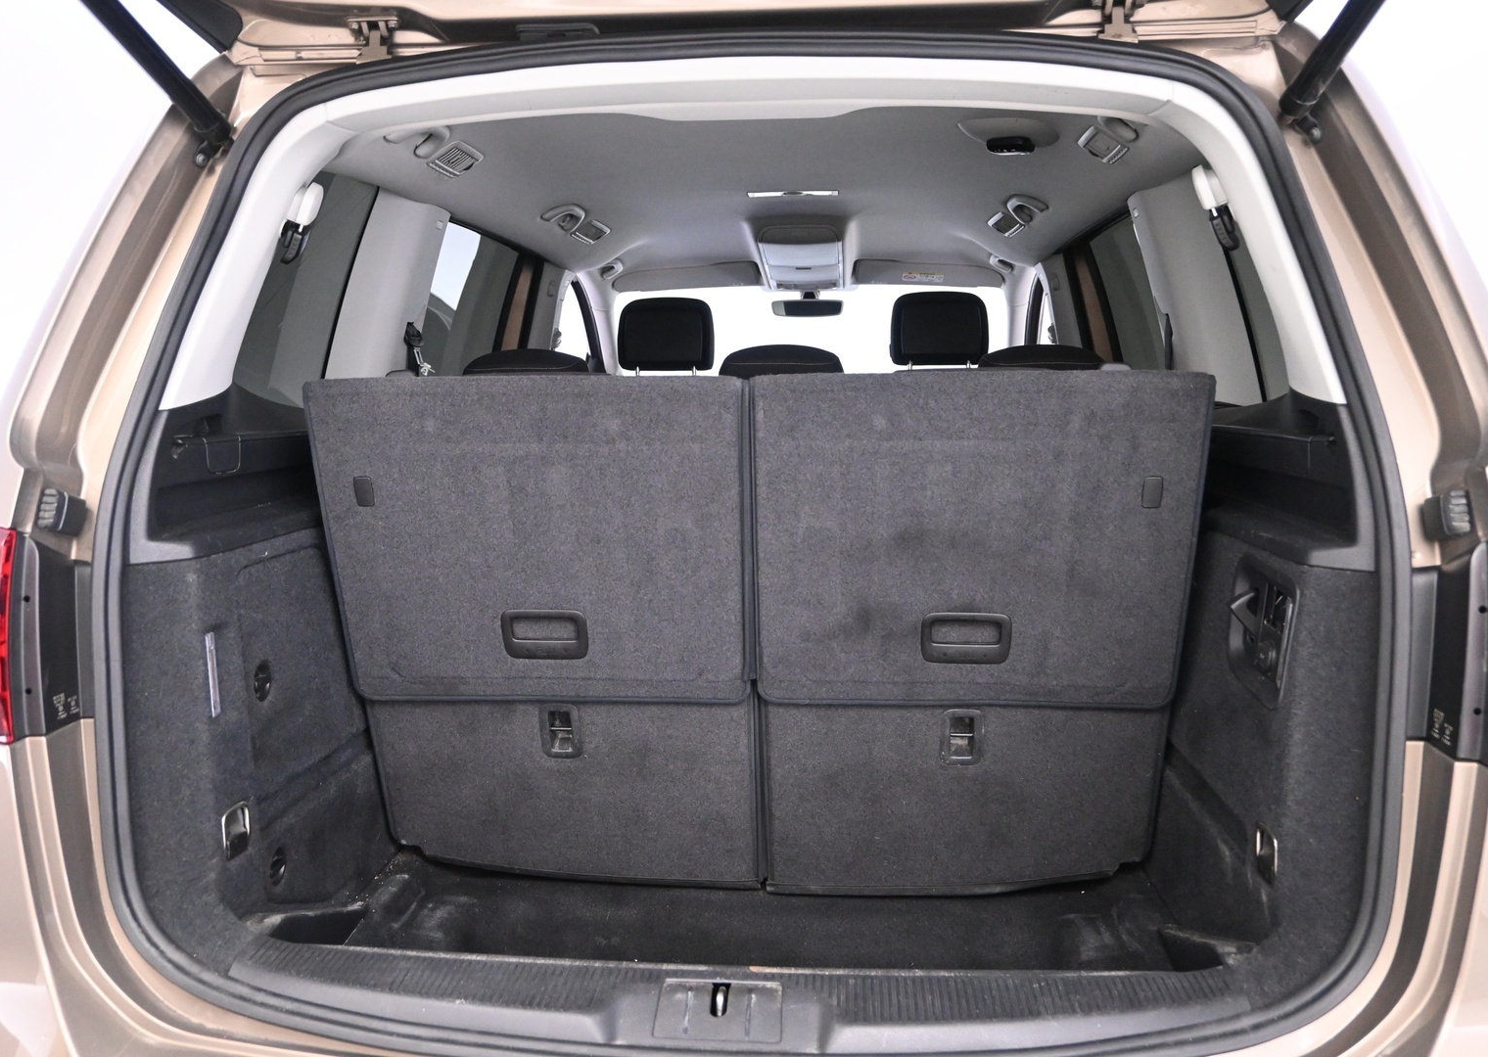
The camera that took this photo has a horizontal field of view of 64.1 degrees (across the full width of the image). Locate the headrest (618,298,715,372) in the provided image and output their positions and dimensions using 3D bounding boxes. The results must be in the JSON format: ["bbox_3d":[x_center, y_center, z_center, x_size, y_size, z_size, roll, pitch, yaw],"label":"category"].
[{"bbox_3d":[-0.212,-0.527,3.250,0.255,0.188,0.120,0,12,5],"label":"headrest"}]

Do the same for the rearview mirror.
[{"bbox_3d":[0.206,-0.720,3.870,0.228,0.058,0.045,2,8,19],"label":"rearview mirror"}]

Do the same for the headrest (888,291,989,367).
[{"bbox_3d":[0.523,-0.534,3.190,0.255,0.188,0.120,0,12,5],"label":"headrest"}]

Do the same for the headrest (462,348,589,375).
[{"bbox_3d":[-0.404,-0.245,2.210,0.240,0.165,0.110,0,19,5],"label":"headrest"}]

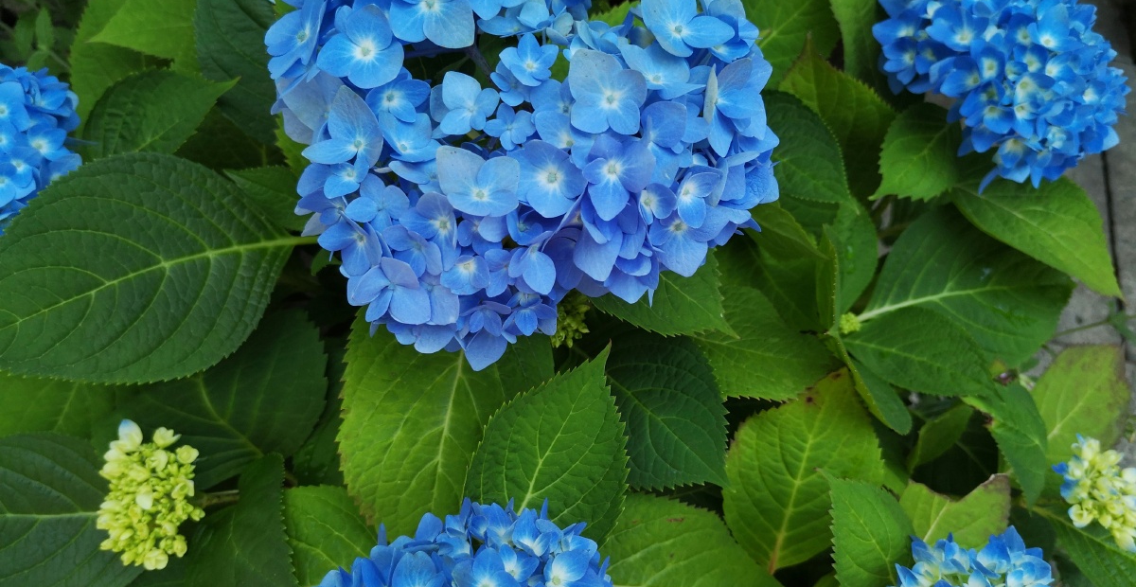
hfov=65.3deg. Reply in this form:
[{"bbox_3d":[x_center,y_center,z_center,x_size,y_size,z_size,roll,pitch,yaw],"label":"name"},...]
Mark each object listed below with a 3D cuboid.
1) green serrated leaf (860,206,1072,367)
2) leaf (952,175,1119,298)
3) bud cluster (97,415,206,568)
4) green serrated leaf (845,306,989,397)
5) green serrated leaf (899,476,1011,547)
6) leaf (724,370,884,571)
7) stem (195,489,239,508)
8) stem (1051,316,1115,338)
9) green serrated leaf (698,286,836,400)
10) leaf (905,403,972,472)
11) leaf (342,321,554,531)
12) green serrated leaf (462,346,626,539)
[{"bbox_3d":[0.239,0.002,0.530,0.140,0.030,0.096,-8,74,-8],"label":"green serrated leaf"},{"bbox_3d":[0.328,-0.041,0.620,0.077,0.028,0.131,-33,62,-29],"label":"leaf"},{"bbox_3d":[-0.202,0.097,0.430,0.048,0.045,0.068,-5,77,17],"label":"bud cluster"},{"bbox_3d":[0.236,0.039,0.600,0.104,0.022,0.070,21,53,9],"label":"green serrated leaf"},{"bbox_3d":[0.253,0.145,0.580,0.077,0.020,0.067,38,68,10],"label":"green serrated leaf"},{"bbox_3d":[0.155,0.117,0.580,0.102,0.028,0.145,22,69,12],"label":"leaf"},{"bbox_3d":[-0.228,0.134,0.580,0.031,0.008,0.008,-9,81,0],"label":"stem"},{"bbox_3d":[0.500,0.033,0.860,0.065,0.004,0.004,-16,79,0],"label":"stem"},{"bbox_3d":[0.106,0.030,0.500,0.102,0.022,0.067,12,72,1],"label":"green serrated leaf"},{"bbox_3d":[0.237,0.091,0.560,0.064,0.020,0.030,-39,80,-16],"label":"leaf"},{"bbox_3d":[-0.073,0.081,0.530,0.128,0.030,0.159,7,79,8],"label":"leaf"},{"bbox_3d":[-0.004,0.079,0.455,0.075,0.025,0.114,25,80,5],"label":"green serrated leaf"}]

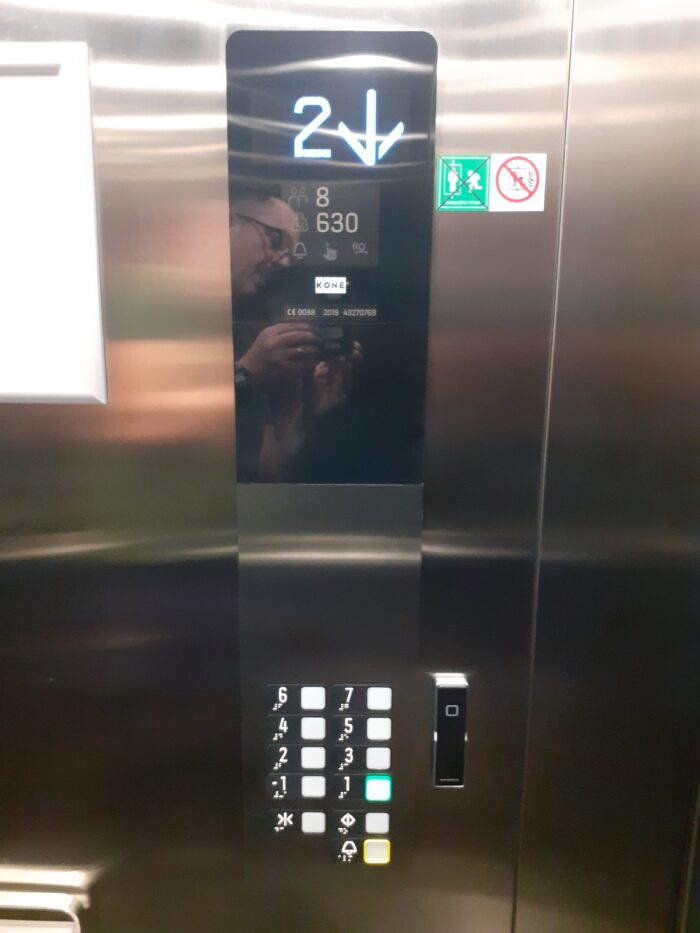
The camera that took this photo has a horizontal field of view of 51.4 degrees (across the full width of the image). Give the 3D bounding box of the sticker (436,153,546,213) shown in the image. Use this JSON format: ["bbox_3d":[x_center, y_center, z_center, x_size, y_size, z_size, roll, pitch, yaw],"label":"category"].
[{"bbox_3d":[0.133,-0.266,0.684,0.102,0.051,0.003,0,11,0],"label":"sticker"}]

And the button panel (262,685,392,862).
[{"bbox_3d":[-0.024,0.345,0.804,0.139,0.222,0.010,0,11,0],"label":"button panel"}]

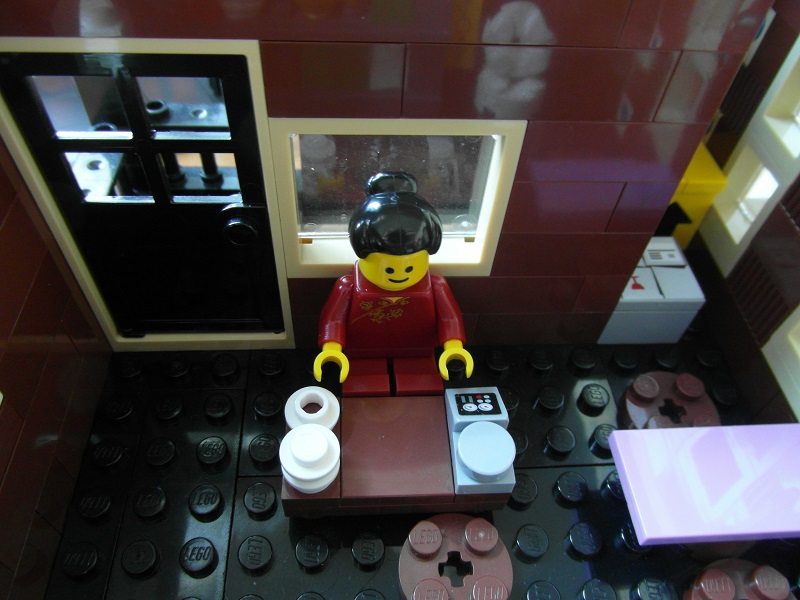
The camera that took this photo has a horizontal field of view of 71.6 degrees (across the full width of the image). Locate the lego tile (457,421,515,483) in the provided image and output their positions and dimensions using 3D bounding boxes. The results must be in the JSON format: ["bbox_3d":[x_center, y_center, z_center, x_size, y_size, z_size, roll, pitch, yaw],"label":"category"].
[{"bbox_3d":[0.012,0.022,0.079,0.008,0.003,0.008,0,50,-5],"label":"lego tile"}]

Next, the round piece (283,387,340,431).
[{"bbox_3d":[-0.013,0.017,0.083,0.008,0.005,0.008,0,50,-5],"label":"round piece"}]

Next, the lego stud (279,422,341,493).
[{"bbox_3d":[-0.012,0.022,0.077,0.008,0.008,0.008,0,50,-5],"label":"lego stud"}]

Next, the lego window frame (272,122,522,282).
[{"bbox_3d":[-0.001,-0.015,0.081,0.032,0.029,0.008,0,50,-5],"label":"lego window frame"}]

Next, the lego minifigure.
[{"bbox_3d":[-0.001,0.001,0.083,0.024,0.039,0.016,0,50,-5],"label":"lego minifigure"}]

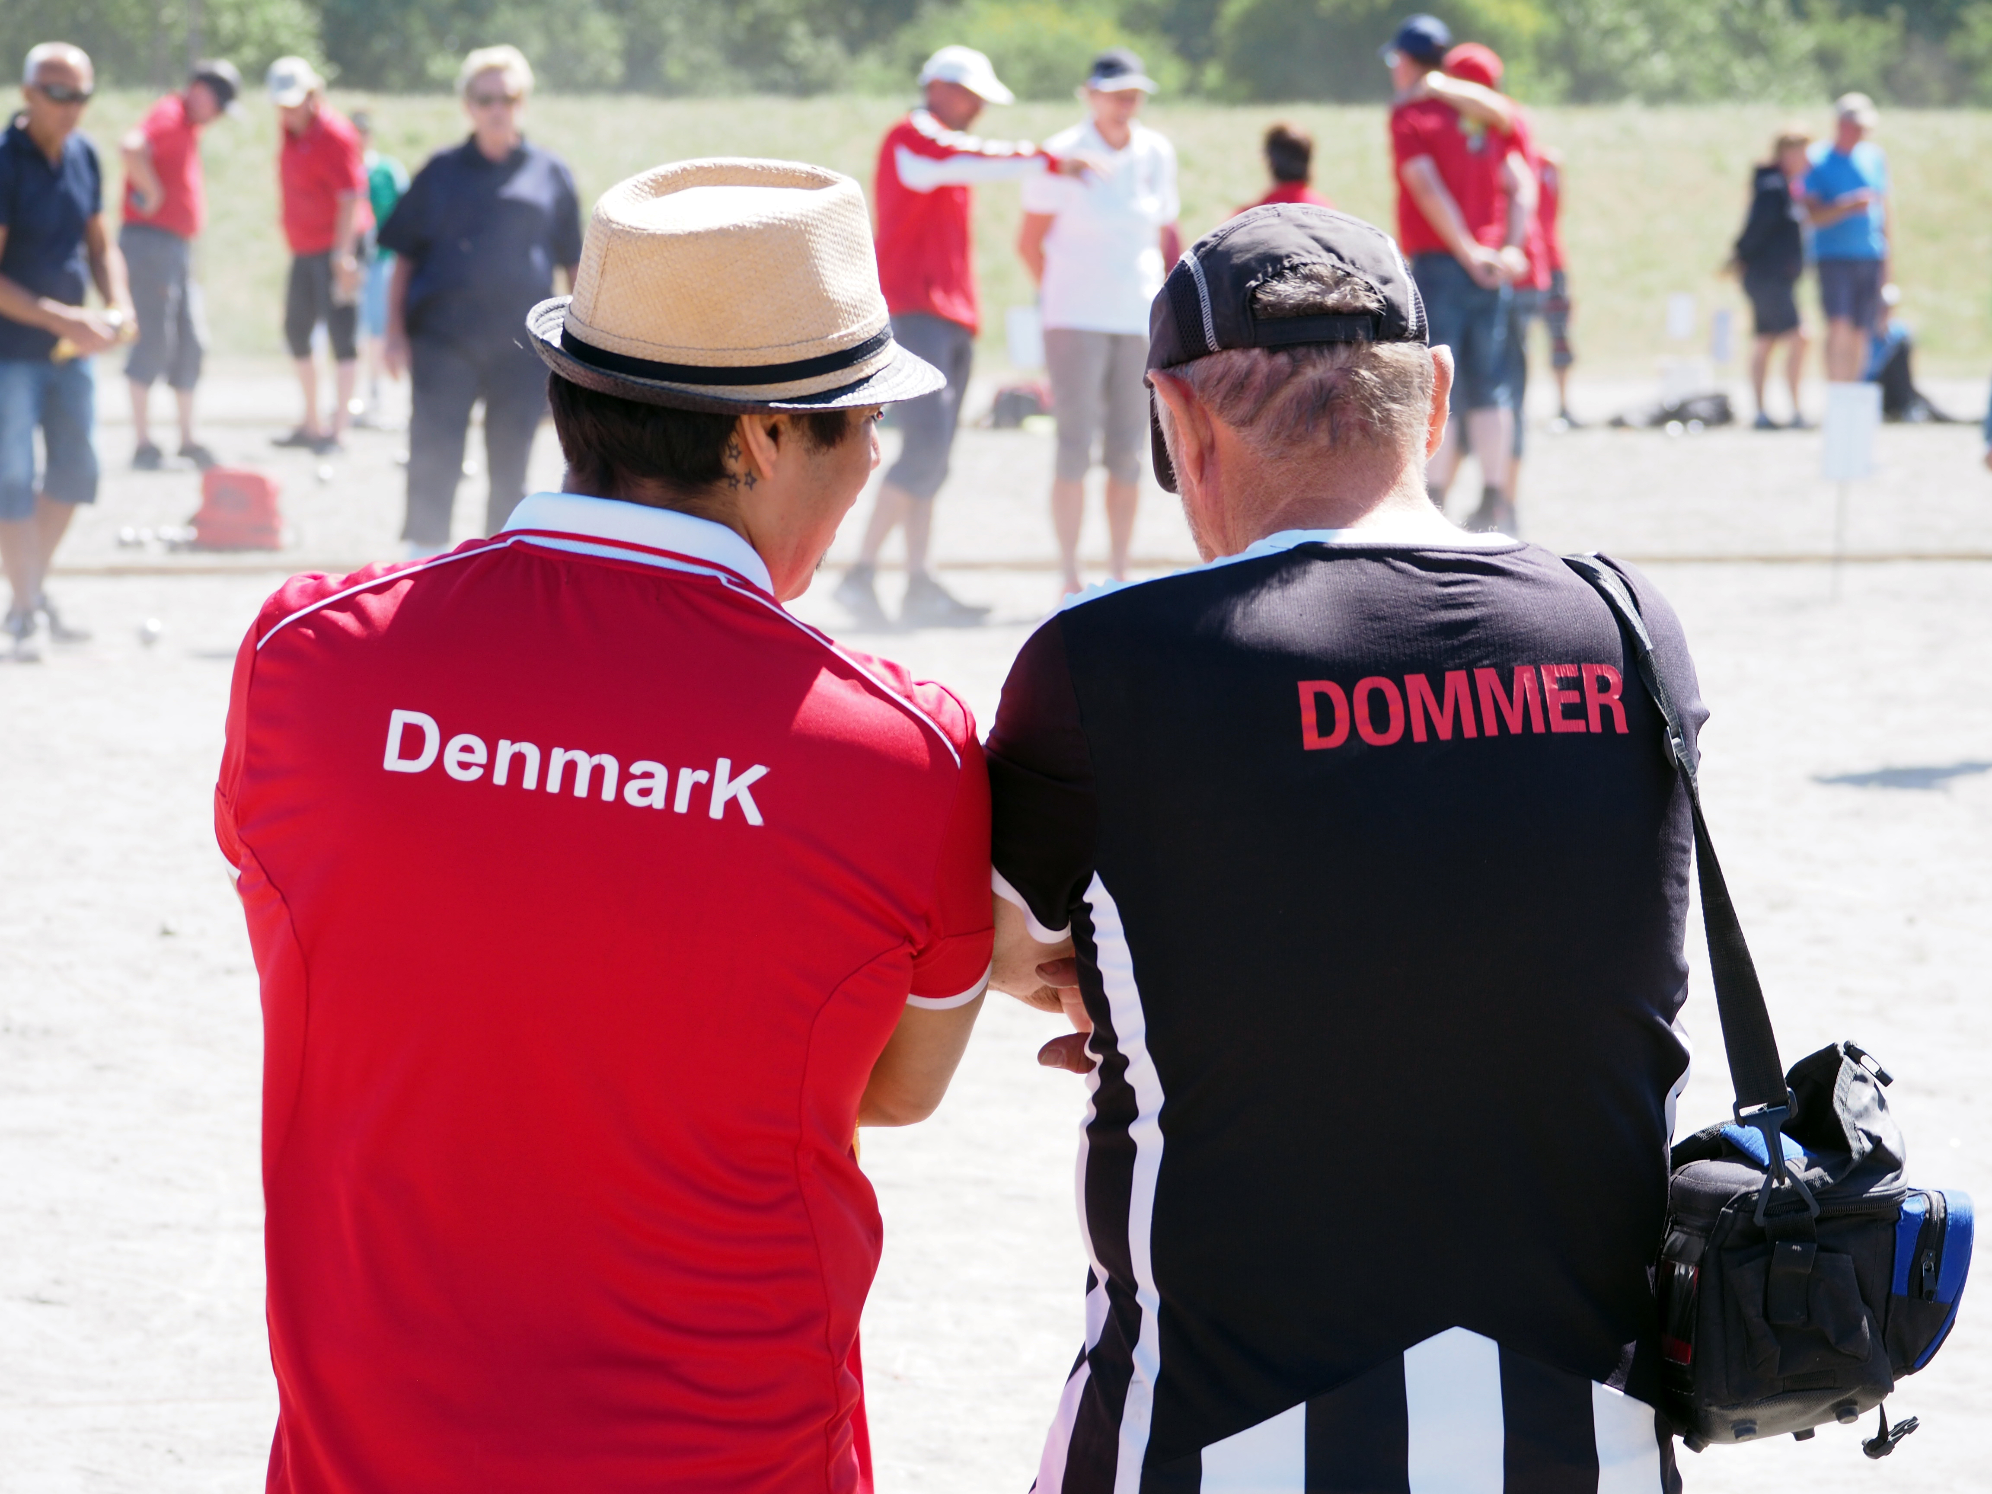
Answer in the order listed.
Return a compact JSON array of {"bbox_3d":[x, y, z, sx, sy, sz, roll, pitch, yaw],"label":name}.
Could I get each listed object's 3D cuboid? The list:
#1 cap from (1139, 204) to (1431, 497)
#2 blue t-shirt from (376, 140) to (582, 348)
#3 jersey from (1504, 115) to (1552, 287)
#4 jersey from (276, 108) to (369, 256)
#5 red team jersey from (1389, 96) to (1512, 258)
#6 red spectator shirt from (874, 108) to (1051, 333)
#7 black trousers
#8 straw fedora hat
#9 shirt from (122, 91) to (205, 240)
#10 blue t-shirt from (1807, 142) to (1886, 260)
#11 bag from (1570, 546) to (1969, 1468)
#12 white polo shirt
[{"bbox_3d":[0.182,-0.271,5.540,0.180,0.150,0.260,-5,-13,-15],"label":"cap"},{"bbox_3d":[-1.745,-1.719,29.200,0.660,0.710,0.380,0,4,-2],"label":"blue t-shirt"},{"bbox_3d":[1.924,-2.058,32.200,0.450,0.680,0.300,-4,6,-45],"label":"jersey"},{"bbox_3d":[-2.987,-2.523,38.400,0.320,0.670,0.480,-4,5,-41],"label":"jersey"},{"bbox_3d":[1.677,-2.095,31.800,0.320,0.620,0.490,4,5,41],"label":"red team jersey"},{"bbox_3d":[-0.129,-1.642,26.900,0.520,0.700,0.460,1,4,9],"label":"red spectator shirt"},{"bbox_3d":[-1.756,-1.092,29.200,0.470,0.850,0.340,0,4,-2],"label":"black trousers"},{"bbox_3d":[-0.168,-0.290,5.520,0.280,0.125,0.245,-11,24,-27],"label":"straw fedora hat"},{"bbox_3d":[-3.611,-2.518,37.400,0.320,0.660,0.460,1,4,18],"label":"shirt"},{"bbox_3d":[4.442,-2.844,45.000,0.460,0.640,0.300,0,4,-5],"label":"blue t-shirt"},{"bbox_3d":[0.502,0.162,5.520,0.203,0.585,0.270,-7,4,0],"label":"bag"},{"bbox_3d":[0.333,-1.652,27.400,0.520,0.690,0.300,0,4,-5],"label":"white polo shirt"}]

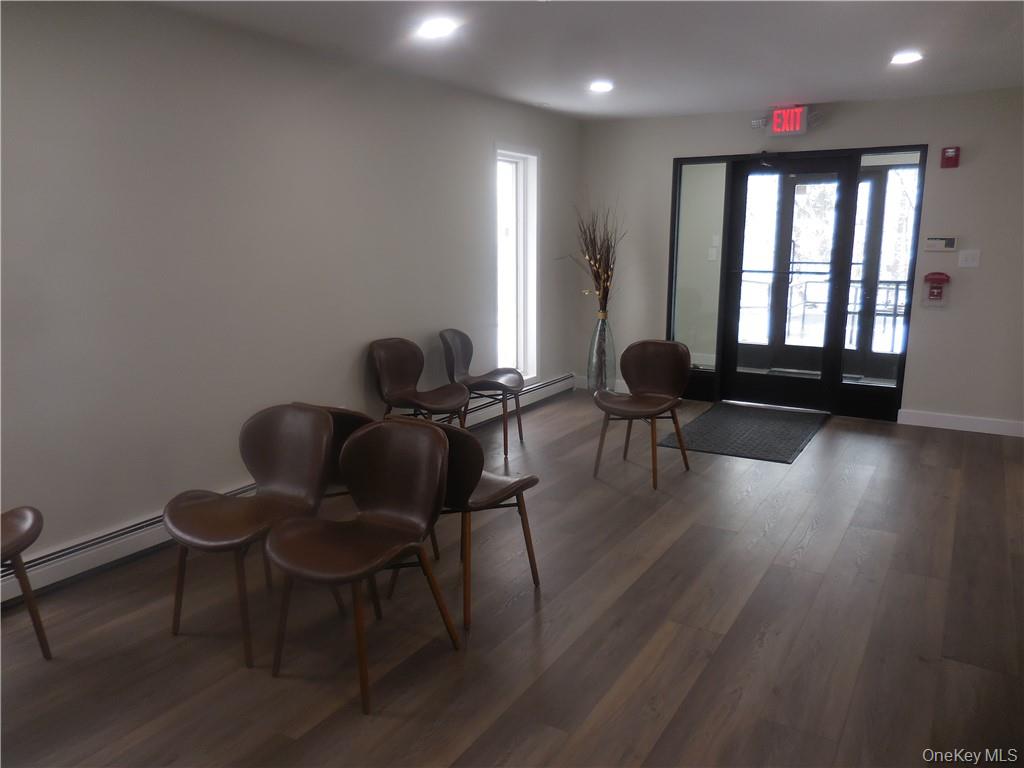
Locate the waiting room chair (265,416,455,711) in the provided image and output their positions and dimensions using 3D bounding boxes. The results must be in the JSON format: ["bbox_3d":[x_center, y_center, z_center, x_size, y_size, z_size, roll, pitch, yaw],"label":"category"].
[{"bbox_3d":[-0.520,0.586,2.540,0.520,0.820,0.570,7,14,32],"label":"waiting room chair"}]

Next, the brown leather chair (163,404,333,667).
[{"bbox_3d":[-0.980,0.535,2.785,0.520,0.820,0.570,7,14,31],"label":"brown leather chair"}]

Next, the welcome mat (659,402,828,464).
[{"bbox_3d":[1.822,0.340,5.686,0.920,0.012,1.530,6,13,29],"label":"welcome mat"}]

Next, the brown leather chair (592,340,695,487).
[{"bbox_3d":[0.800,0.162,4.539,0.520,0.810,0.575,8,14,35],"label":"brown leather chair"}]

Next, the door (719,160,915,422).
[{"bbox_3d":[2.450,-0.792,6.035,1.460,2.085,0.100,7,14,32],"label":"door"}]

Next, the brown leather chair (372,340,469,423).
[{"bbox_3d":[-0.561,0.140,4.681,0.570,0.820,0.520,7,14,29],"label":"brown leather chair"}]

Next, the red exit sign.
[{"bbox_3d":[2.188,-2.082,5.842,0.290,0.205,0.050,7,13,31],"label":"red exit sign"}]

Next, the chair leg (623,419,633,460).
[{"bbox_3d":[0.764,0.312,4.805,0.032,0.420,0.032,20,31,31],"label":"chair leg"}]

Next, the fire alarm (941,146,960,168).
[{"bbox_3d":[3.152,-1.625,5.314,0.110,0.140,0.060,7,14,32],"label":"fire alarm"}]

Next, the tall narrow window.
[{"bbox_3d":[-0.007,-0.950,6.229,0.140,1.890,0.630,7,13,31],"label":"tall narrow window"}]

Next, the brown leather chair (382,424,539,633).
[{"bbox_3d":[-0.194,0.474,3.027,0.520,0.810,0.575,9,14,36],"label":"brown leather chair"}]

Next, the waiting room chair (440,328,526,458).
[{"bbox_3d":[-0.199,0.040,5.151,0.575,0.810,0.520,3,12,15],"label":"waiting room chair"}]

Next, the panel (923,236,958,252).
[{"bbox_3d":[3.174,-1.026,5.459,0.190,0.100,0.030,7,13,31],"label":"panel"}]

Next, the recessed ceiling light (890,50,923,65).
[{"bbox_3d":[2.244,-1.861,4.199,0.170,0.035,0.170,7,13,31],"label":"recessed ceiling light"}]

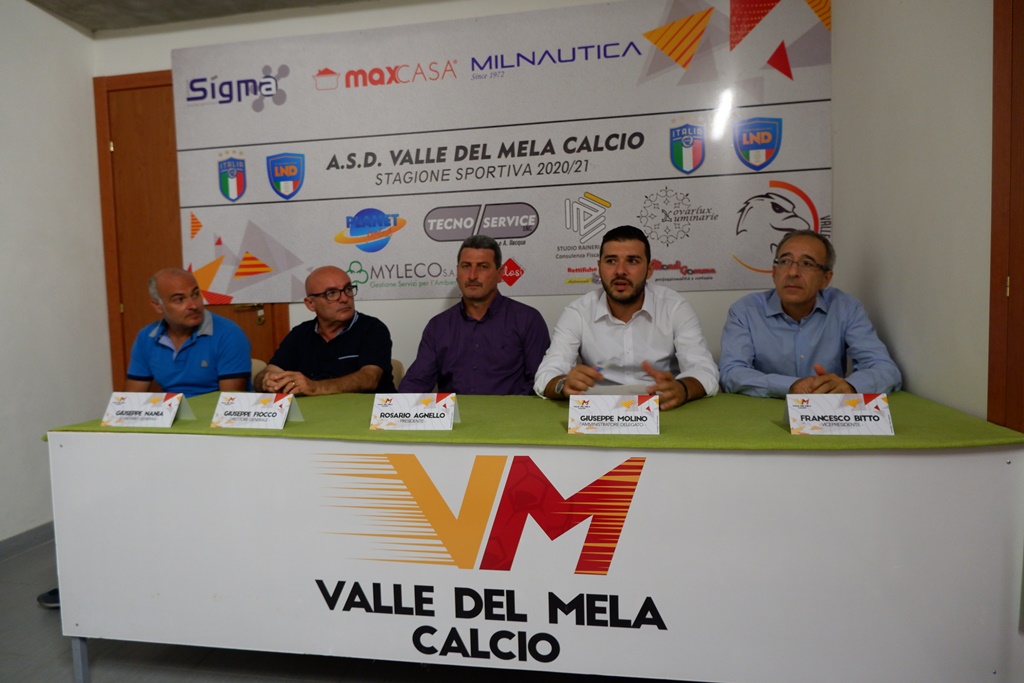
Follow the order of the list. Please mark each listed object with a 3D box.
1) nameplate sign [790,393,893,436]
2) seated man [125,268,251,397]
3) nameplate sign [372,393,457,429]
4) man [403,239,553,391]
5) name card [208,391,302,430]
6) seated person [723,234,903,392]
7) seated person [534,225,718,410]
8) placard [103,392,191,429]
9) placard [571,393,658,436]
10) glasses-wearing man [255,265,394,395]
[{"bbox_3d":[0.731,0.159,1.478,0.210,0.083,0.110,-1,4,11],"label":"nameplate sign"},{"bbox_3d":[-1.259,0.334,2.483,0.540,1.215,0.760,-2,3,2],"label":"seated man"},{"bbox_3d":[-0.244,0.175,1.674,0.210,0.083,0.110,-1,4,8],"label":"nameplate sign"},{"bbox_3d":[-0.144,0.273,2.303,0.550,1.295,0.780,-1,4,8],"label":"man"},{"bbox_3d":[-0.685,0.182,1.764,0.210,0.083,0.110,-1,4,11],"label":"name card"},{"bbox_3d":[0.910,0.274,2.035,0.540,1.265,0.780,-1,4,16],"label":"seated person"},{"bbox_3d":[0.363,0.282,2.071,0.560,1.275,0.800,-1,4,10],"label":"seated person"},{"bbox_3d":[-1.017,0.188,1.834,0.210,0.083,0.110,-1,4,9],"label":"placard"},{"bbox_3d":[0.243,0.169,1.555,0.210,0.083,0.110,-1,4,12],"label":"placard"},{"bbox_3d":[-0.715,0.320,2.458,0.560,1.215,0.760,-2,3,0],"label":"glasses-wearing man"}]

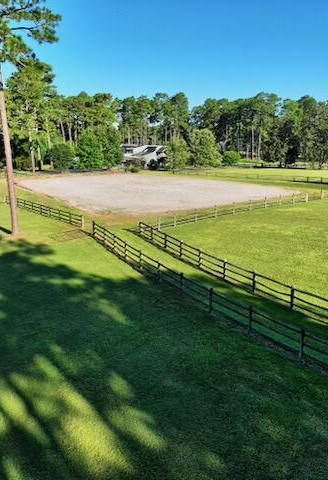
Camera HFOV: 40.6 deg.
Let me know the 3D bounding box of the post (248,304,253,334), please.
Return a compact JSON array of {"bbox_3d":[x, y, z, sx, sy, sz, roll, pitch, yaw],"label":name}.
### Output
[{"bbox_3d":[3.587,3.344,18.415,0.130,1.200,0.130,-6,13,-29],"label":"post"}]

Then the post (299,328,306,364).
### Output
[{"bbox_3d":[5.029,3.817,16.058,0.130,1.250,0.130,-7,13,-32],"label":"post"}]

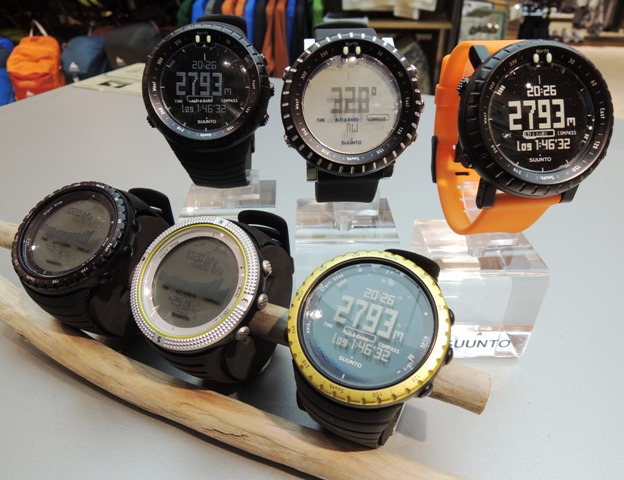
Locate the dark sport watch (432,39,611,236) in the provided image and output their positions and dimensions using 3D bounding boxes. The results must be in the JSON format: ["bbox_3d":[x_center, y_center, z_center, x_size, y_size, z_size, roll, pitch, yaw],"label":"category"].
[{"bbox_3d":[0.070,-0.039,0.169,0.053,0.072,0.063,-2,0,-6],"label":"dark sport watch"}]

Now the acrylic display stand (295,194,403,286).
[{"bbox_3d":[0.015,0.009,0.217,0.045,0.052,0.043,0,32,0],"label":"acrylic display stand"}]

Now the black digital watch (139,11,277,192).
[{"bbox_3d":[-0.041,-0.061,0.202,0.053,0.074,0.062,-2,0,0],"label":"black digital watch"}]

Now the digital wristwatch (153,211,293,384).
[{"bbox_3d":[-0.033,0.022,0.183,0.053,0.061,0.069,19,75,21],"label":"digital wristwatch"}]

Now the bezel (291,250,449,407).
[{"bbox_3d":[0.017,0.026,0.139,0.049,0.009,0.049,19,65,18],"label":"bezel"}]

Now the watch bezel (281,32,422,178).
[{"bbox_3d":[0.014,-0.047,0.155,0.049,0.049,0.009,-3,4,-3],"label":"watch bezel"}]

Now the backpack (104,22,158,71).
[{"bbox_3d":[-1.000,-0.978,2.500,0.290,0.450,0.220,0,32,0],"label":"backpack"}]

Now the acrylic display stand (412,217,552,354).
[{"bbox_3d":[0.071,0.022,0.205,0.046,0.048,0.041,0,32,0],"label":"acrylic display stand"}]

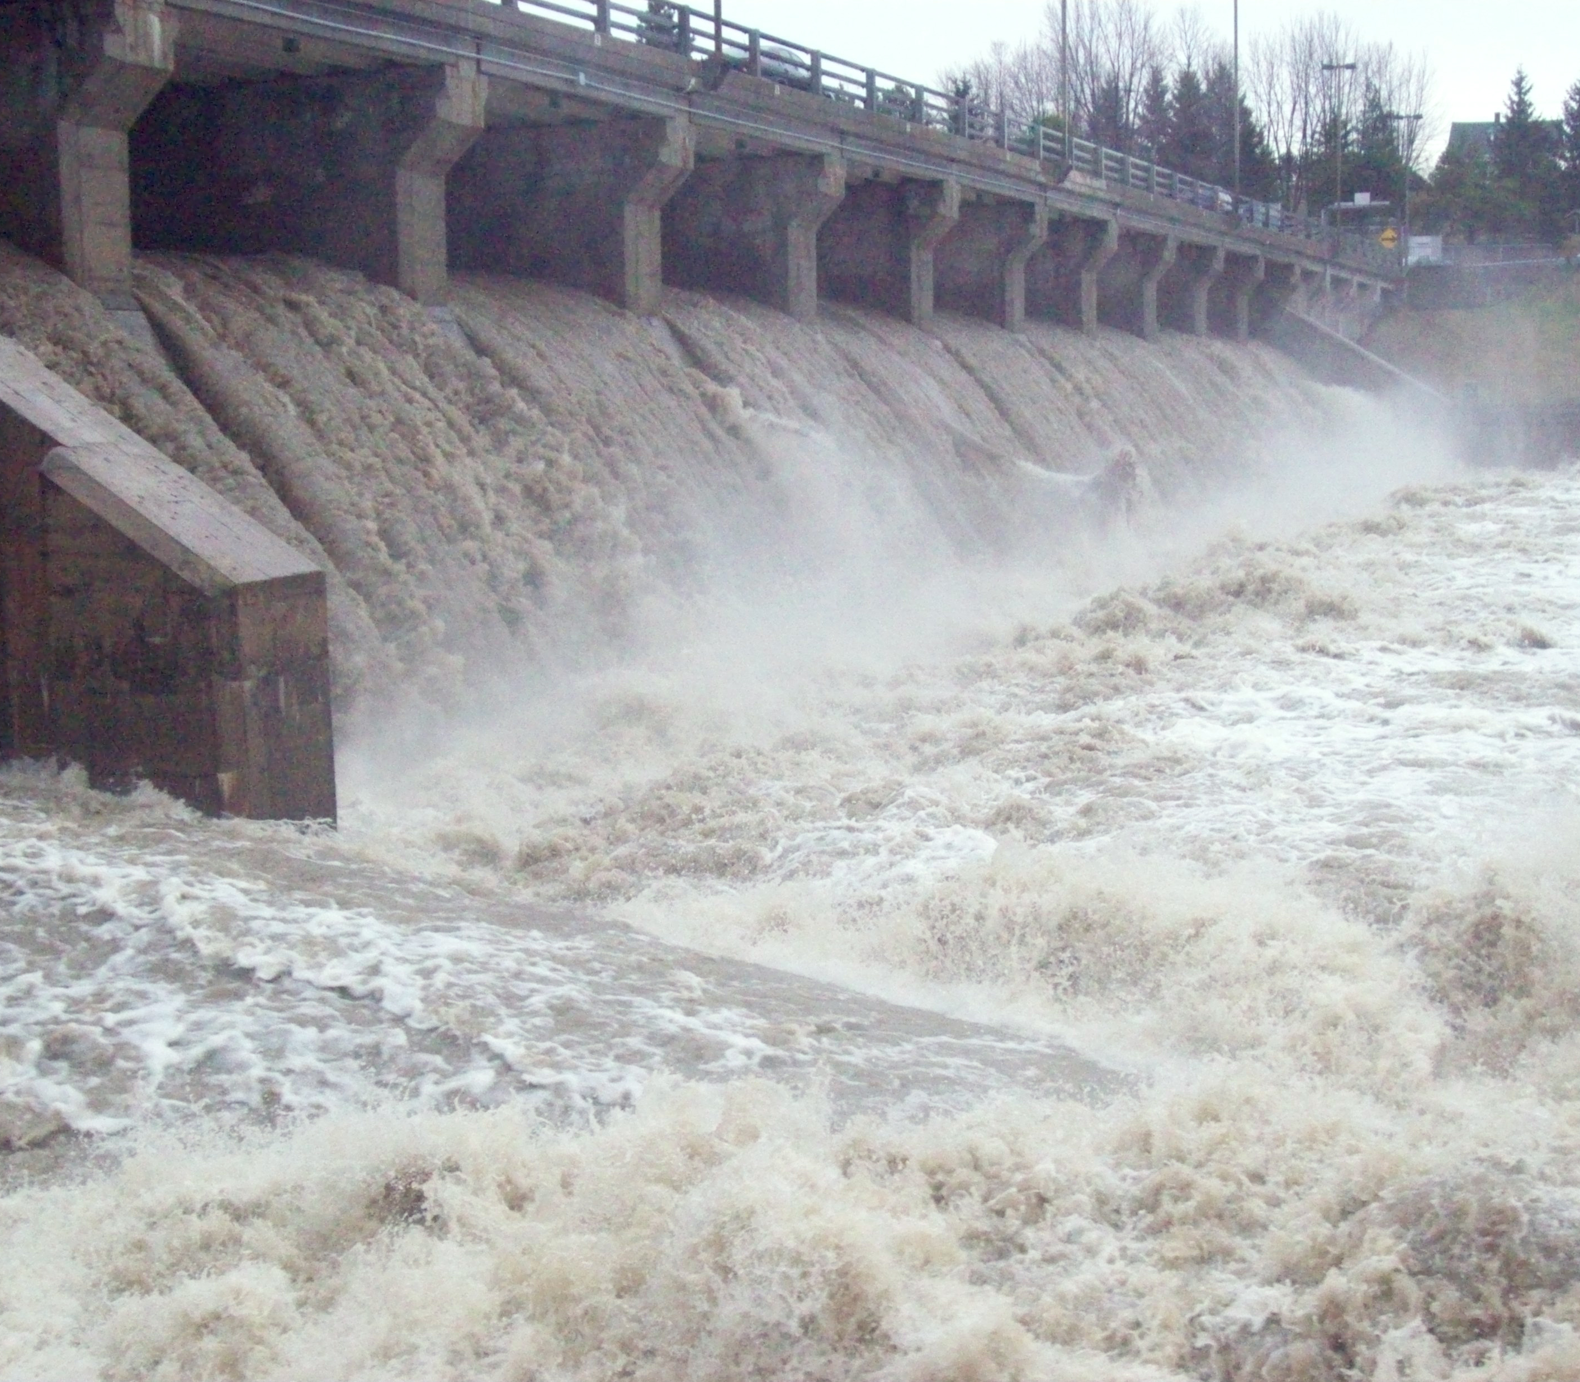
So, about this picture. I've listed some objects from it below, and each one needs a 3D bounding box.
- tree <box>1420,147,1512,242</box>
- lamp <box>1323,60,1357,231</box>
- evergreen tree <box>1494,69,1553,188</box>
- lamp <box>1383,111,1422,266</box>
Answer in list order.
[{"bbox_3d":[48.530,-35.609,172.000,6.400,6.900,6.200,1,7,16],"label":"tree"},{"bbox_3d":[30.378,-29.900,132.500,1.850,9.900,0.400,2,8,22],"label":"lamp"},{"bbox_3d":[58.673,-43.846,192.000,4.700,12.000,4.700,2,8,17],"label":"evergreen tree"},{"bbox_3d":[40.241,-32.928,157.000,2.300,10.100,0.400,2,8,22],"label":"lamp"}]

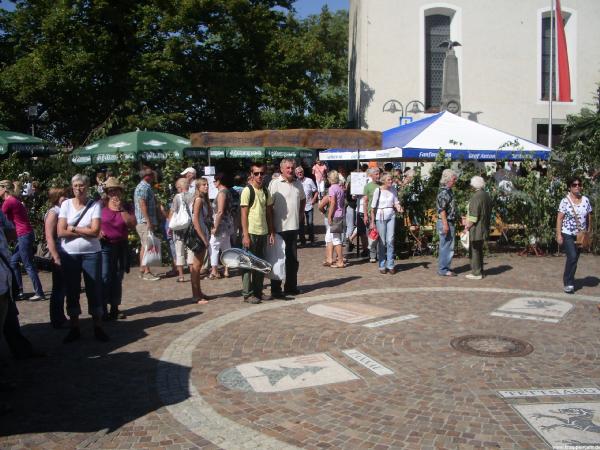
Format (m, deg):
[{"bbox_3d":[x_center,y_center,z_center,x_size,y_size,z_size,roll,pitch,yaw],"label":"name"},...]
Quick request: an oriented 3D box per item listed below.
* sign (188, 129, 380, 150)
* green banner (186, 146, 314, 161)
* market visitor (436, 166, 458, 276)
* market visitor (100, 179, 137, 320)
[{"bbox_3d":[-0.256,-1.626,11.500,3.640,0.380,0.080,0,5,-2],"label":"sign"},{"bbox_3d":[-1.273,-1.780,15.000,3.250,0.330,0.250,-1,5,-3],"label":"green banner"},{"bbox_3d":[2.419,-0.034,10.031,0.330,1.760,0.480,2,6,17],"label":"market visitor"},{"bbox_3d":[-2.171,0.263,7.170,0.500,1.643,0.360,-2,6,-20],"label":"market visitor"}]

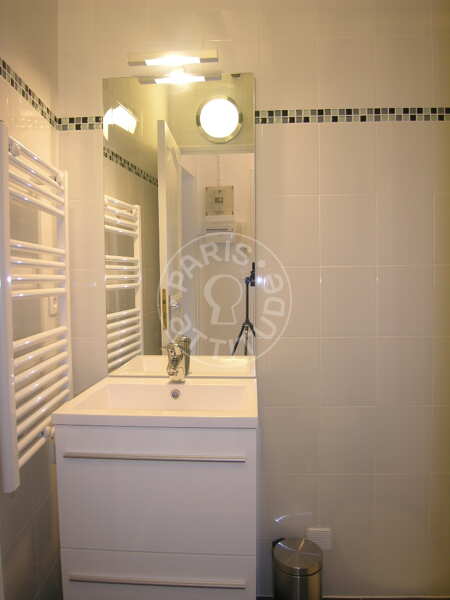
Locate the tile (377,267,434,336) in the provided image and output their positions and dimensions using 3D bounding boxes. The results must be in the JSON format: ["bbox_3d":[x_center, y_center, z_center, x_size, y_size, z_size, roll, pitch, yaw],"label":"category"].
[{"bbox_3d":[0.669,0.006,1.544,0.208,0.259,0.010,-1,3,2],"label":"tile"}]

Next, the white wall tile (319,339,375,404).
[{"bbox_3d":[0.447,0.260,1.503,0.200,0.250,0.010,-1,3,2],"label":"white wall tile"}]

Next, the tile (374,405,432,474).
[{"bbox_3d":[0.673,0.528,1.569,0.208,0.259,0.010,-1,3,2],"label":"tile"}]

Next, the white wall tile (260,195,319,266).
[{"bbox_3d":[0.239,-0.240,1.484,0.200,0.250,0.010,0,2,3],"label":"white wall tile"}]

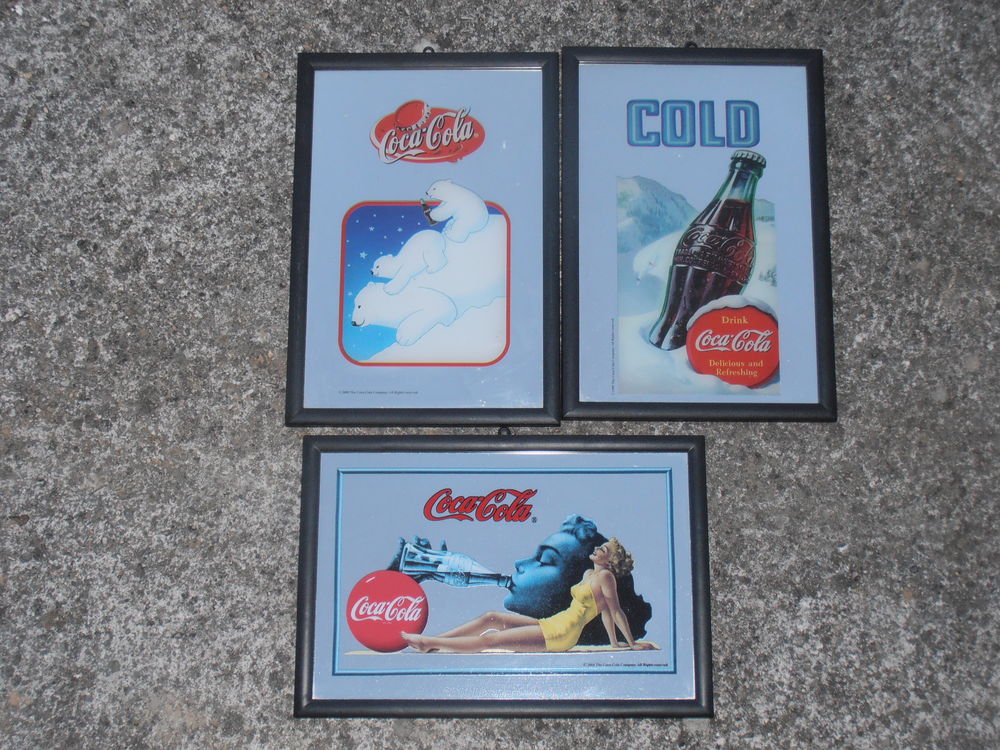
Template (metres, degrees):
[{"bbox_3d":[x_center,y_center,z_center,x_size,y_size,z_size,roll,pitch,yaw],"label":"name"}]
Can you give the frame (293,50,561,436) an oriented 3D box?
[{"bbox_3d":[-0.061,-0.115,1.351,0.220,0.015,0.320,0,77,0],"label":"frame"}]

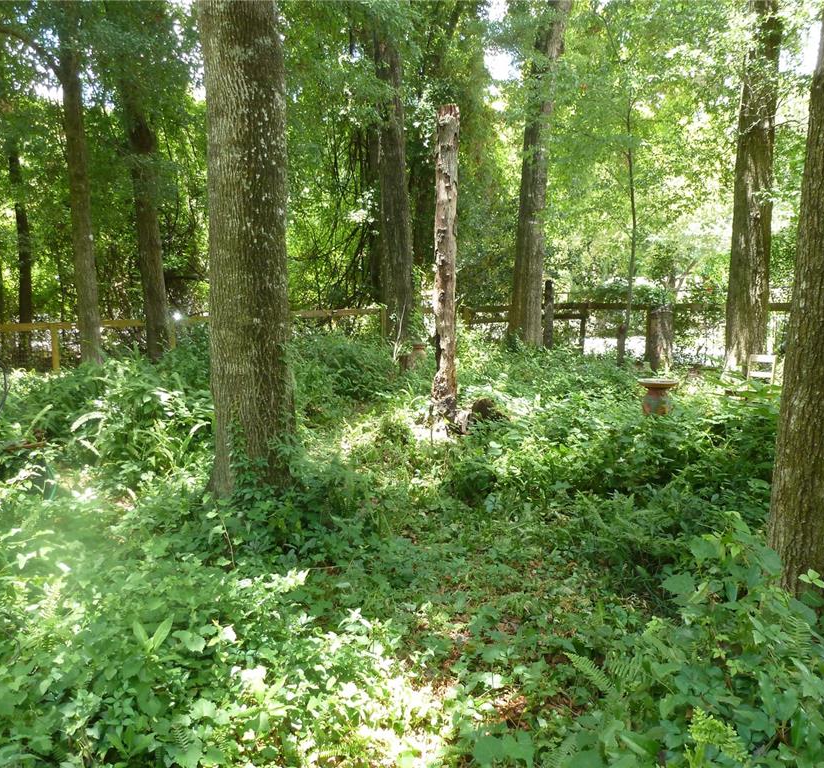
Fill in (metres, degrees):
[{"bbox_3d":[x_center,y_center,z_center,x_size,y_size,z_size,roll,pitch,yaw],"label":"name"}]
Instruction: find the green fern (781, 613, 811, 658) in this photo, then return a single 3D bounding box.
[{"bbox_3d":[1.528,1.004,2.822,0.130,0.186,0.120,0,8,0],"label":"green fern"}]

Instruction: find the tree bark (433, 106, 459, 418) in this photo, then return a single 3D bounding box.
[{"bbox_3d":[0.373,-1.257,7.800,0.270,3.468,0.260,0,8,0],"label":"tree bark"}]

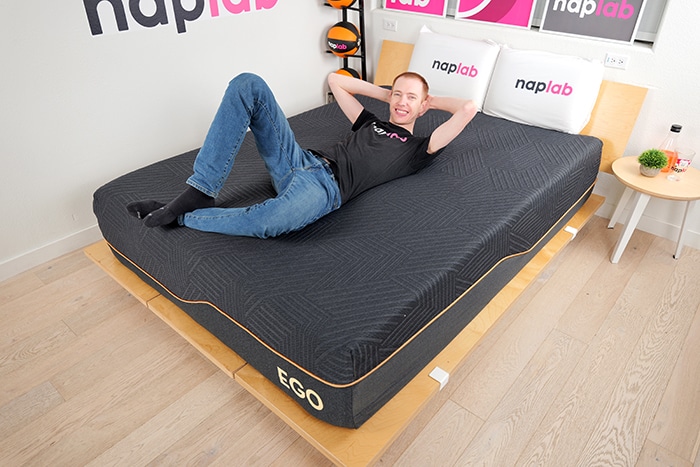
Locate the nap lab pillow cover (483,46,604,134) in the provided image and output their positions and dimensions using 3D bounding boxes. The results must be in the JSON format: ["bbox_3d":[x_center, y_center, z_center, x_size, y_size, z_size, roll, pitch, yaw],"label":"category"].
[{"bbox_3d":[1.034,-0.791,2.569,0.580,0.430,0.170,26,29,33],"label":"nap lab pillow cover"}]

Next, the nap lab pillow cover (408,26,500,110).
[{"bbox_3d":[0.608,-1.010,2.877,0.570,0.430,0.170,26,29,33],"label":"nap lab pillow cover"}]

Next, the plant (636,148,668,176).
[{"bbox_3d":[1.520,-0.353,2.337,0.120,0.122,0.120,26,41,33],"label":"plant"}]

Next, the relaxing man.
[{"bbox_3d":[-0.146,-0.398,1.865,0.730,0.490,1.380,26,41,33],"label":"relaxing man"}]

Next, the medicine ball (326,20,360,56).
[{"bbox_3d":[-0.039,-1.321,3.170,0.228,0.228,0.228,0,33,0],"label":"medicine ball"}]

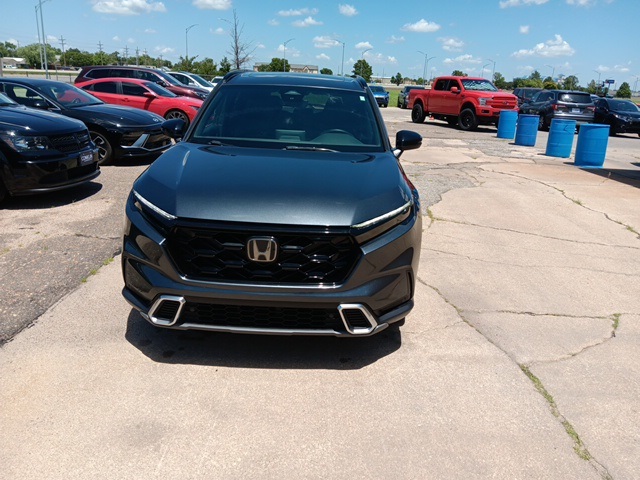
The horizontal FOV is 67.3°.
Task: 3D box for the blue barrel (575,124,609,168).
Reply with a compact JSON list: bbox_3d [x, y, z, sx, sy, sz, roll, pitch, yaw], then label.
[{"bbox_3d":[5.943,-2.043,10.495,0.590,0.900,0.590,11,20,27],"label":"blue barrel"}]

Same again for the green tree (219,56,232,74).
[{"bbox_3d":[-14.186,-25.297,72.409,2.065,4.387,2.065,-1,19,-11],"label":"green tree"}]

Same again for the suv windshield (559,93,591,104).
[{"bbox_3d":[10.829,-5.989,20.374,1.420,0.460,0.200,0,18,-3],"label":"suv windshield"}]

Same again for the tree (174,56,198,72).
[{"bbox_3d":[-20.185,-25.649,73.040,3.513,4.179,3.513,-3,19,-15],"label":"tree"}]

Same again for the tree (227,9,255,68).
[{"bbox_3d":[-10.166,-24.739,62.605,3.835,9.837,3.835,-1,19,-9],"label":"tree"}]

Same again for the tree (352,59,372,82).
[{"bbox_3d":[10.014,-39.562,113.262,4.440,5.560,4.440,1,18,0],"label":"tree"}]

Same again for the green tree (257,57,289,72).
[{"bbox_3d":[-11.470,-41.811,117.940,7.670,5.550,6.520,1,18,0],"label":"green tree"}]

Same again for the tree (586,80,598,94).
[{"bbox_3d":[47.321,-26.115,84.135,1.842,3.423,1.842,12,21,26],"label":"tree"}]

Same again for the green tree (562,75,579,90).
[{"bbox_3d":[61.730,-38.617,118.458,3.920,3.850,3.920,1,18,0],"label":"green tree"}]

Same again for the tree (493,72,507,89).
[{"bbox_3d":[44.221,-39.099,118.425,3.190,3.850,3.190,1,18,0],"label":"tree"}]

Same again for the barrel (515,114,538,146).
[{"bbox_3d":[6.375,-3.361,14.760,0.585,0.900,0.585,10,20,21],"label":"barrel"}]

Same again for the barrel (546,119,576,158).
[{"bbox_3d":[6.330,-2.671,12.619,0.585,0.900,0.585,11,20,24],"label":"barrel"}]

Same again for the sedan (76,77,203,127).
[{"bbox_3d":[-5.511,-4.204,14.799,4.800,1.450,1.850,5,19,6],"label":"sedan"}]

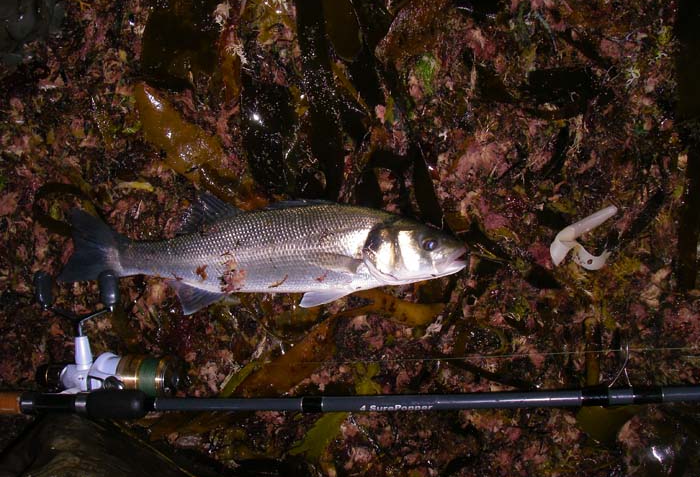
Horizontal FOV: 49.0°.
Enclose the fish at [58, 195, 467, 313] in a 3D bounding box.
[{"bbox_3d":[-0.094,0.016,0.825,0.440,0.060,0.125,2,78,0],"label":"fish"}]

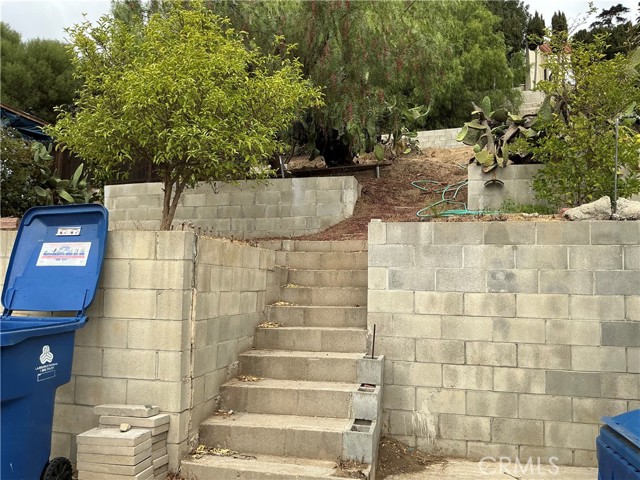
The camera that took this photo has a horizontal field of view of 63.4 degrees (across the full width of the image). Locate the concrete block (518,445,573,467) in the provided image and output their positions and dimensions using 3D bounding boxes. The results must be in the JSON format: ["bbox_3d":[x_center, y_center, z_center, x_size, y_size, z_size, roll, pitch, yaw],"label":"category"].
[{"bbox_3d":[1.839,1.754,4.249,0.395,0.180,0.190,0,-3,14],"label":"concrete block"}]

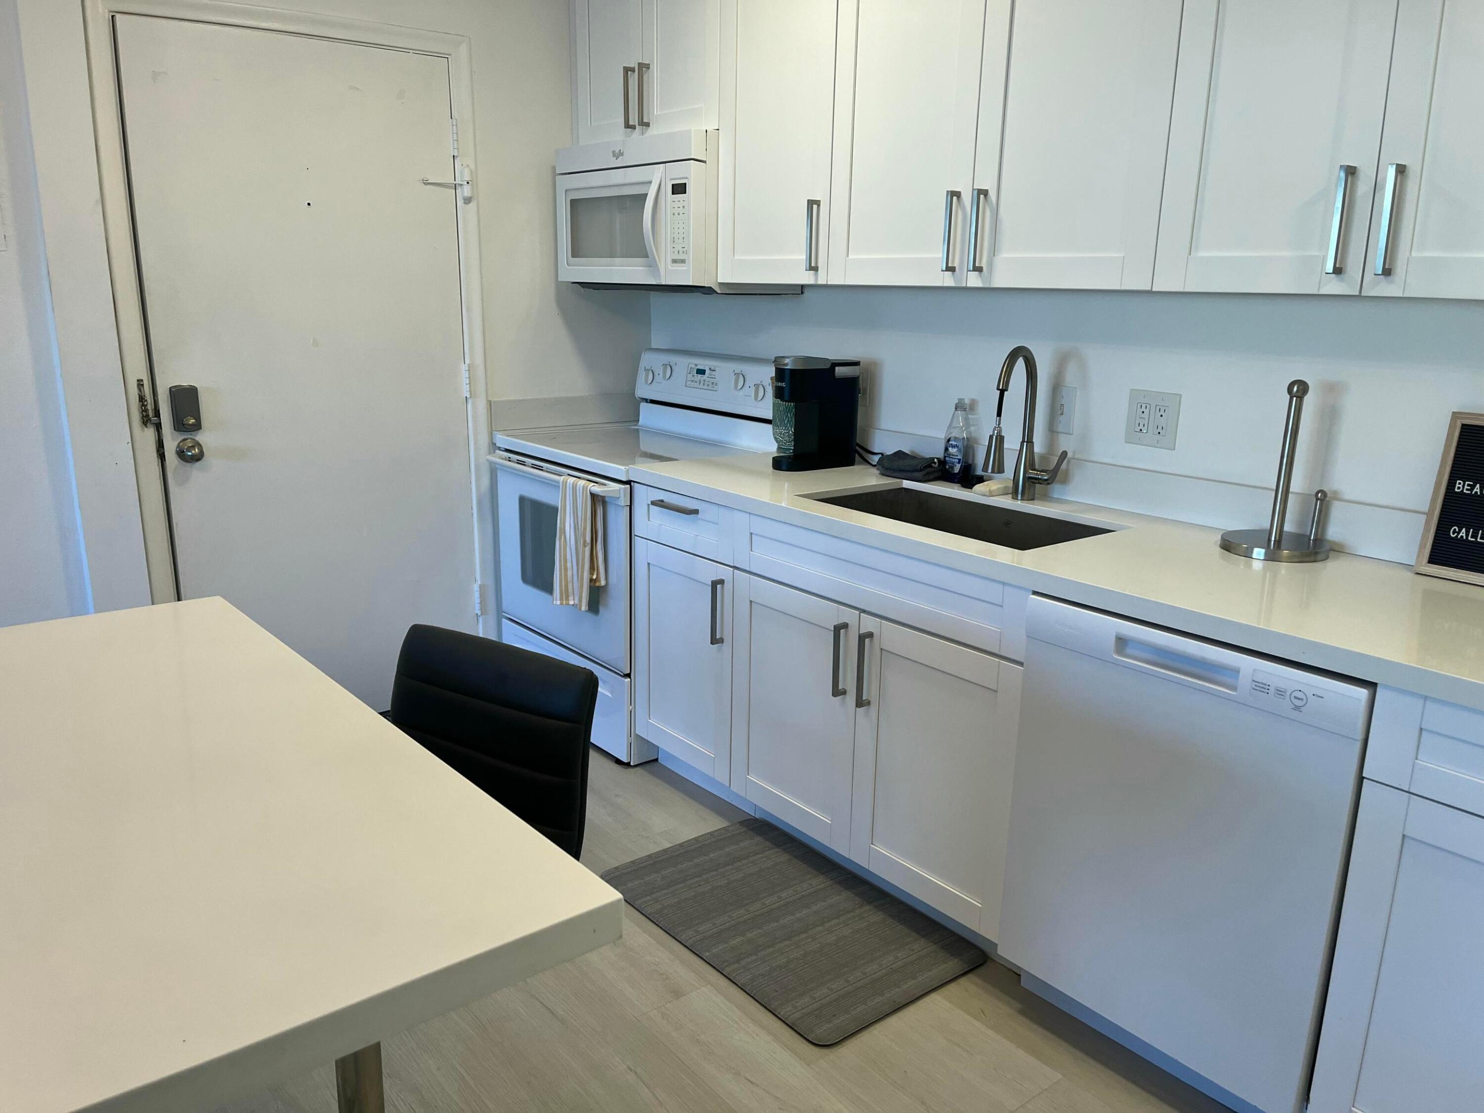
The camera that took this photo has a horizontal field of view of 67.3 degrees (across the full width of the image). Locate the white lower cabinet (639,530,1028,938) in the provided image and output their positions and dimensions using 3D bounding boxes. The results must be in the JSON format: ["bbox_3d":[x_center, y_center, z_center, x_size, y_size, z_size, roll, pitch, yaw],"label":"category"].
[{"bbox_3d":[0.332,0.334,2.895,0.560,0.640,1.360,-10,18,-37],"label":"white lower cabinet"}]

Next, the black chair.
[{"bbox_3d":[-0.493,0.601,1.685,0.410,0.875,0.450,9,17,30],"label":"black chair"}]

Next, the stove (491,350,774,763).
[{"bbox_3d":[-0.334,-0.043,3.626,0.690,1.175,0.760,-10,18,-37],"label":"stove"}]

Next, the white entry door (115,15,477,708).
[{"bbox_3d":[-1.274,-0.459,3.389,0.915,2.045,0.050,-10,18,-37],"label":"white entry door"}]

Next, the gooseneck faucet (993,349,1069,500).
[{"bbox_3d":[0.672,-0.301,2.598,0.150,0.370,0.215,13,19,40],"label":"gooseneck faucet"}]

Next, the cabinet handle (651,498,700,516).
[{"bbox_3d":[-0.178,-0.130,2.956,0.034,0.013,0.173,-10,18,-37],"label":"cabinet handle"}]

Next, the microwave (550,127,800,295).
[{"bbox_3d":[-0.215,-1.054,3.471,0.420,0.432,0.760,-10,18,-37],"label":"microwave"}]

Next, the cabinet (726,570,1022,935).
[{"bbox_3d":[0.475,0.380,2.721,0.560,0.640,0.905,-10,18,-37],"label":"cabinet"}]

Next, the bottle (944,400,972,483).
[{"bbox_3d":[0.566,-0.304,2.913,0.080,0.218,0.050,14,20,43],"label":"bottle"}]

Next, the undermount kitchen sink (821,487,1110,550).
[{"bbox_3d":[0.486,0.019,2.597,0.400,0.230,0.710,-10,18,-37],"label":"undermount kitchen sink"}]

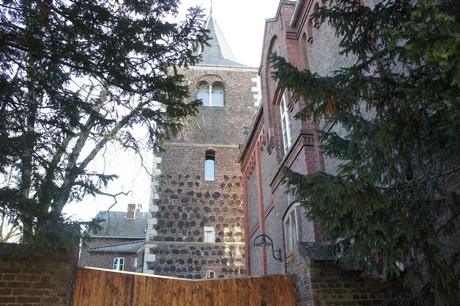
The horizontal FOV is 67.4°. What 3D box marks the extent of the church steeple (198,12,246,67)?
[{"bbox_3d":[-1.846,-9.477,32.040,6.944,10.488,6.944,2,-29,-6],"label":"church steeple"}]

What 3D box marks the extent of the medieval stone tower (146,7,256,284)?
[{"bbox_3d":[-1.692,-0.691,27.268,7.310,30.488,7.310,2,-29,-6],"label":"medieval stone tower"}]

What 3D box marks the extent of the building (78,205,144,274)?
[{"bbox_3d":[-7.182,10.019,27.788,7.400,11.931,6.600,2,-29,-6],"label":"building"}]

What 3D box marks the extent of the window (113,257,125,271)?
[{"bbox_3d":[-7.902,7.972,24.541,0.781,1.051,0.140,2,-29,-6],"label":"window"}]

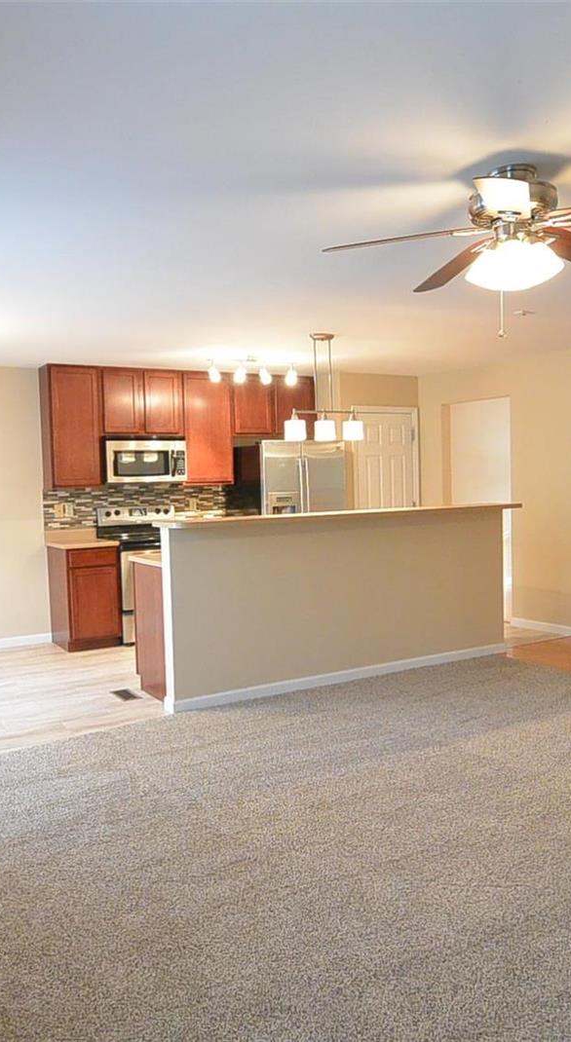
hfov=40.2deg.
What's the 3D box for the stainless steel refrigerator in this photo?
[{"bbox_3d":[0.003,0.123,7.685,0.915,1.760,0.830,-3,4,-31],"label":"stainless steel refrigerator"}]

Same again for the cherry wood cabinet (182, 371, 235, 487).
[{"bbox_3d":[-0.809,-0.880,7.542,0.508,1.061,0.321,-3,4,-30],"label":"cherry wood cabinet"}]

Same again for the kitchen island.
[{"bbox_3d":[0.379,0.523,5.661,2.880,1.165,0.810,-3,4,-30],"label":"kitchen island"}]

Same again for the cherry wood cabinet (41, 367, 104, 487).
[{"bbox_3d":[-1.886,-0.821,6.914,0.464,1.061,0.321,-3,4,-30],"label":"cherry wood cabinet"}]

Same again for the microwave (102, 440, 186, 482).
[{"bbox_3d":[-1.336,-0.553,7.200,0.753,0.412,0.400,-3,4,-30],"label":"microwave"}]

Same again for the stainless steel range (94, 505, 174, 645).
[{"bbox_3d":[-1.235,0.473,7.146,0.762,1.180,0.690,-3,4,-31],"label":"stainless steel range"}]

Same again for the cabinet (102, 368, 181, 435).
[{"bbox_3d":[-1.362,-1.073,7.210,0.762,0.613,0.321,-3,4,-30],"label":"cabinet"}]

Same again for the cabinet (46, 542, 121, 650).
[{"bbox_3d":[-1.768,0.653,6.875,0.457,0.876,0.620,-3,4,-31],"label":"cabinet"}]

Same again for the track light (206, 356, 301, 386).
[{"bbox_3d":[-0.264,-1.236,6.437,0.860,0.230,0.130,-3,4,-31],"label":"track light"}]

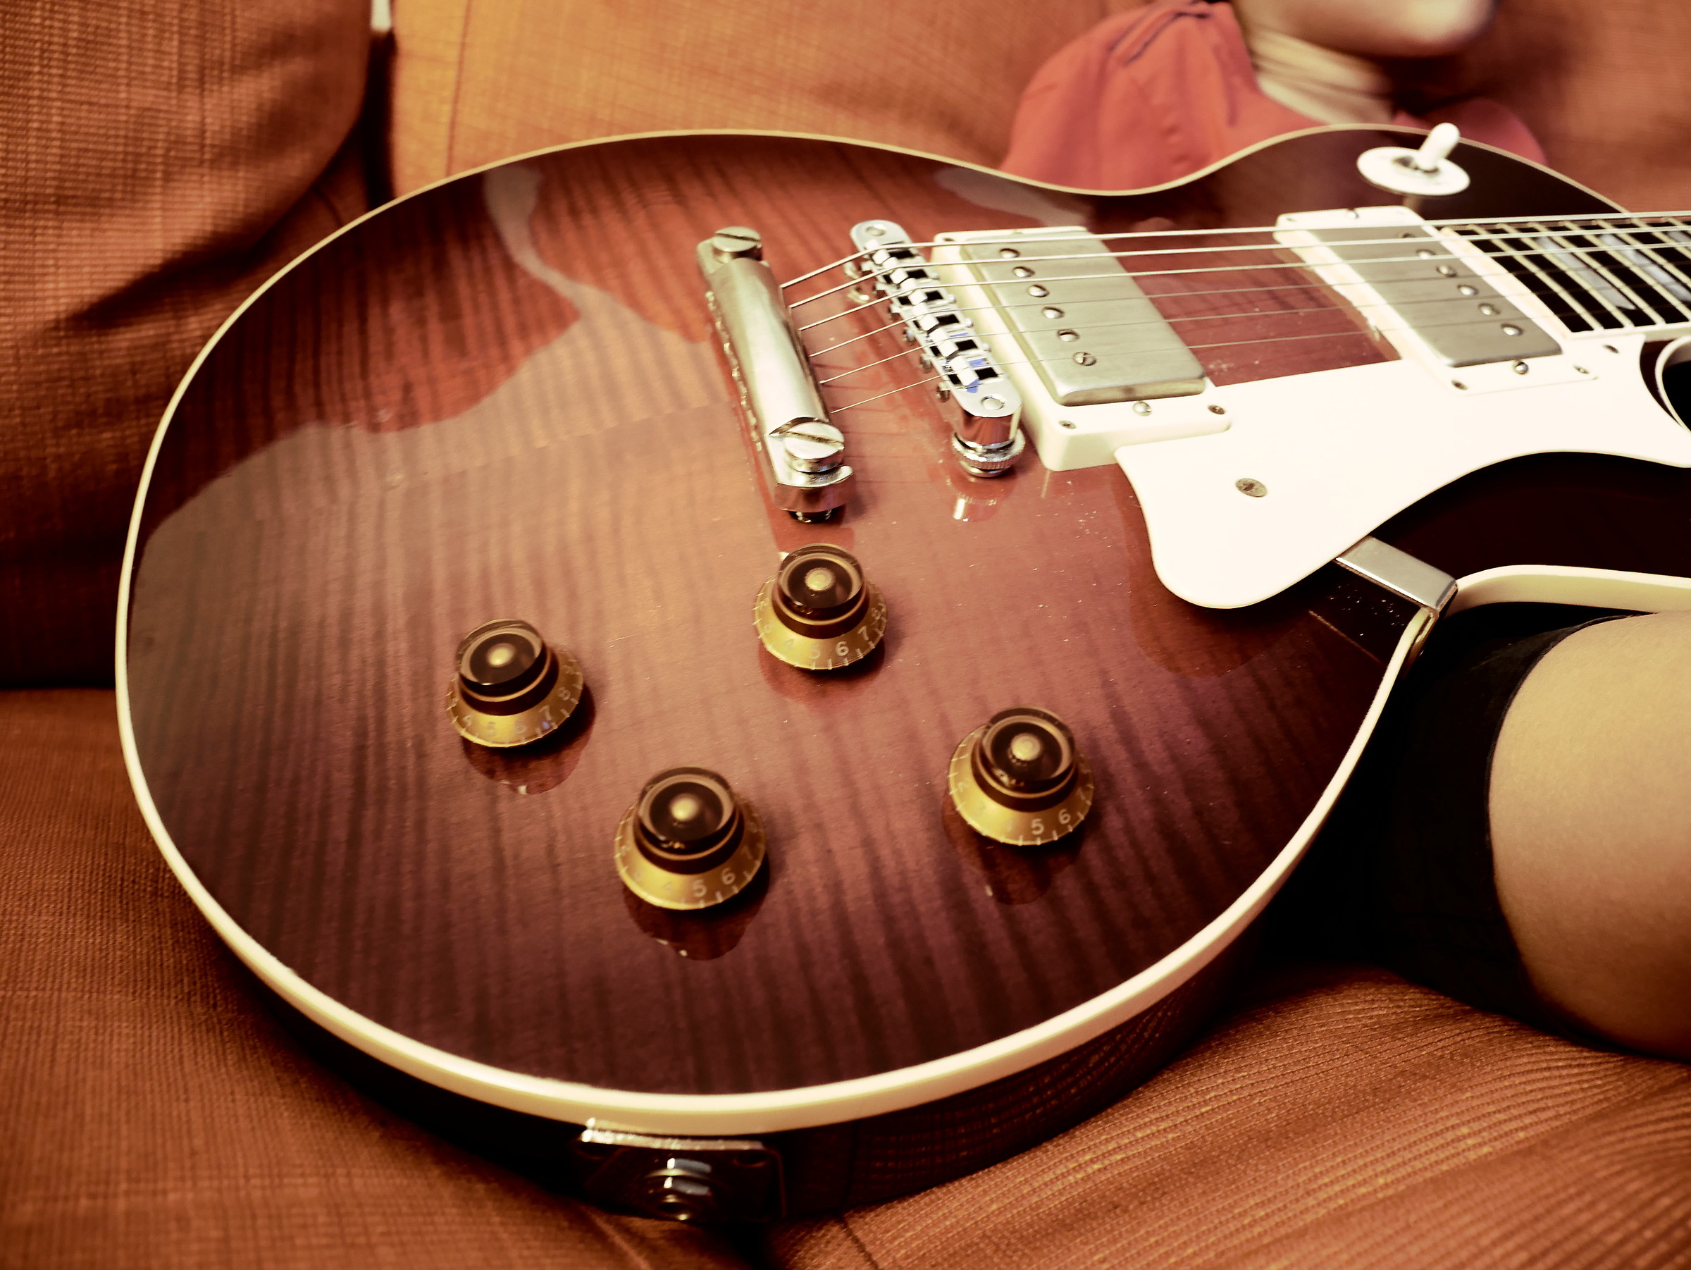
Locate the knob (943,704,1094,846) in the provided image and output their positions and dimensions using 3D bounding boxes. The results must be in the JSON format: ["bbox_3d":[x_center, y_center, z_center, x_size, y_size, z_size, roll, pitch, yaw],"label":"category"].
[{"bbox_3d":[0.032,0.023,0.206,0.026,0.013,0.026,0,50,0],"label":"knob"}]

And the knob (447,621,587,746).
[{"bbox_3d":[-0.064,0.007,0.222,0.026,0.013,0.026,-13,50,-8],"label":"knob"}]

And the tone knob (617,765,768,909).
[{"bbox_3d":[-0.027,0.033,0.201,0.026,0.013,0.026,1,45,-1],"label":"tone knob"}]

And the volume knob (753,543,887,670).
[{"bbox_3d":[-0.005,-0.007,0.225,0.026,0.013,0.026,0,53,-1],"label":"volume knob"}]

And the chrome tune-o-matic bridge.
[{"bbox_3d":[0.020,-0.073,0.286,0.016,0.019,0.088,-14,51,-12],"label":"chrome tune-o-matic bridge"}]

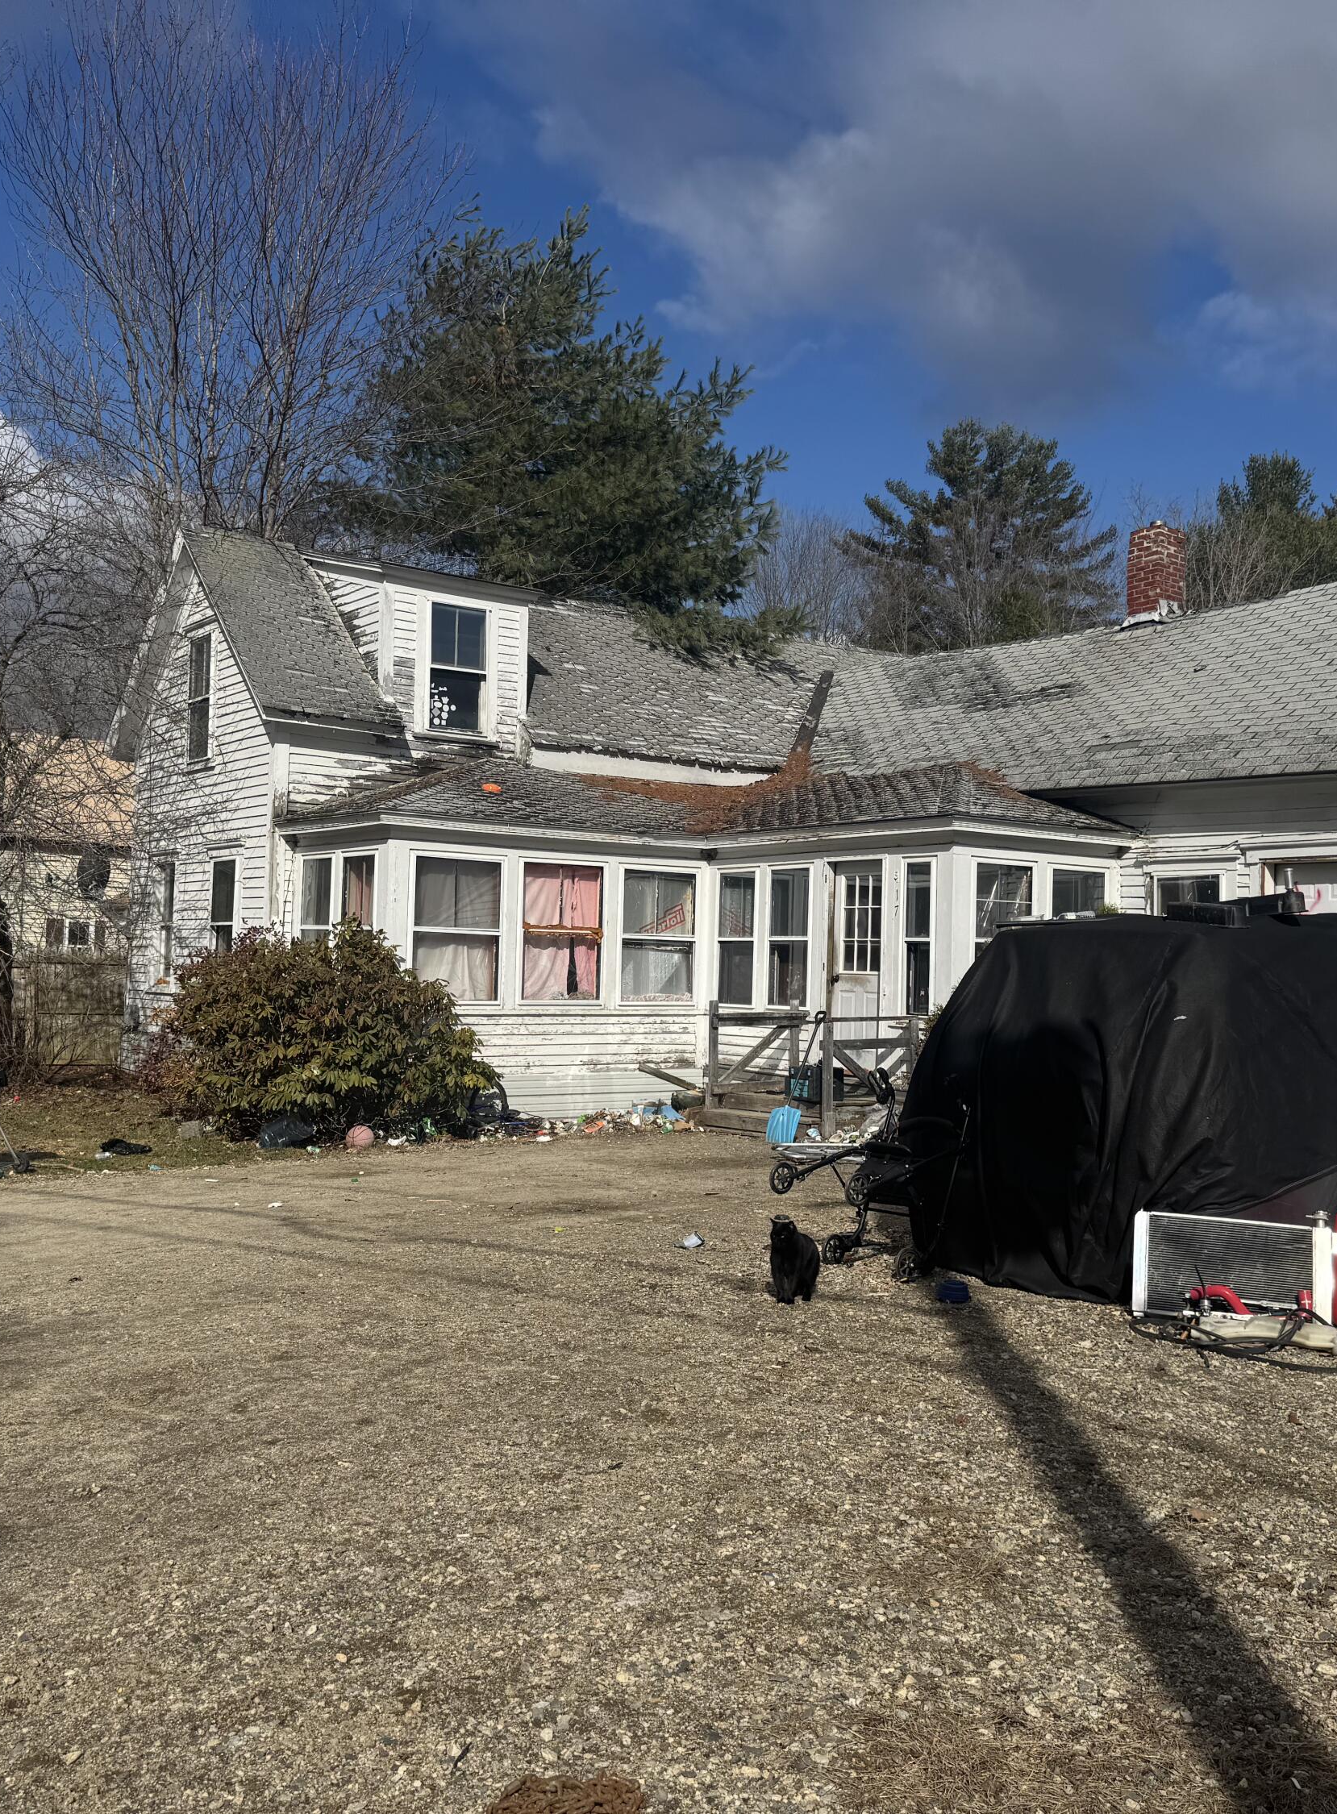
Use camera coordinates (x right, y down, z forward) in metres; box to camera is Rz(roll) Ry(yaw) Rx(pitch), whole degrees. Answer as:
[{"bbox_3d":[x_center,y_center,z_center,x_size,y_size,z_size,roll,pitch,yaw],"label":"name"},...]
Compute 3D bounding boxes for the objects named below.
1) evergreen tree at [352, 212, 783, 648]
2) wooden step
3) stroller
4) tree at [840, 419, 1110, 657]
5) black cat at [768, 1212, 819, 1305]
[{"bbox_3d":[-1.581,-4.217,26.167,7.300,13.200,7.300,1,-2,0],"label":"evergreen tree"},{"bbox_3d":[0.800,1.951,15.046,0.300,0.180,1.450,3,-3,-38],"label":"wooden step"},{"bbox_3d":[0.973,1.289,8.225,0.760,1.020,0.580,3,-3,-37],"label":"stroller"},{"bbox_3d":[7.711,-4.534,42.197,7.200,15.400,7.200,1,-2,0],"label":"tree"},{"bbox_3d":[0.551,1.540,7.350,0.190,0.370,0.340,1,-2,18],"label":"black cat"}]

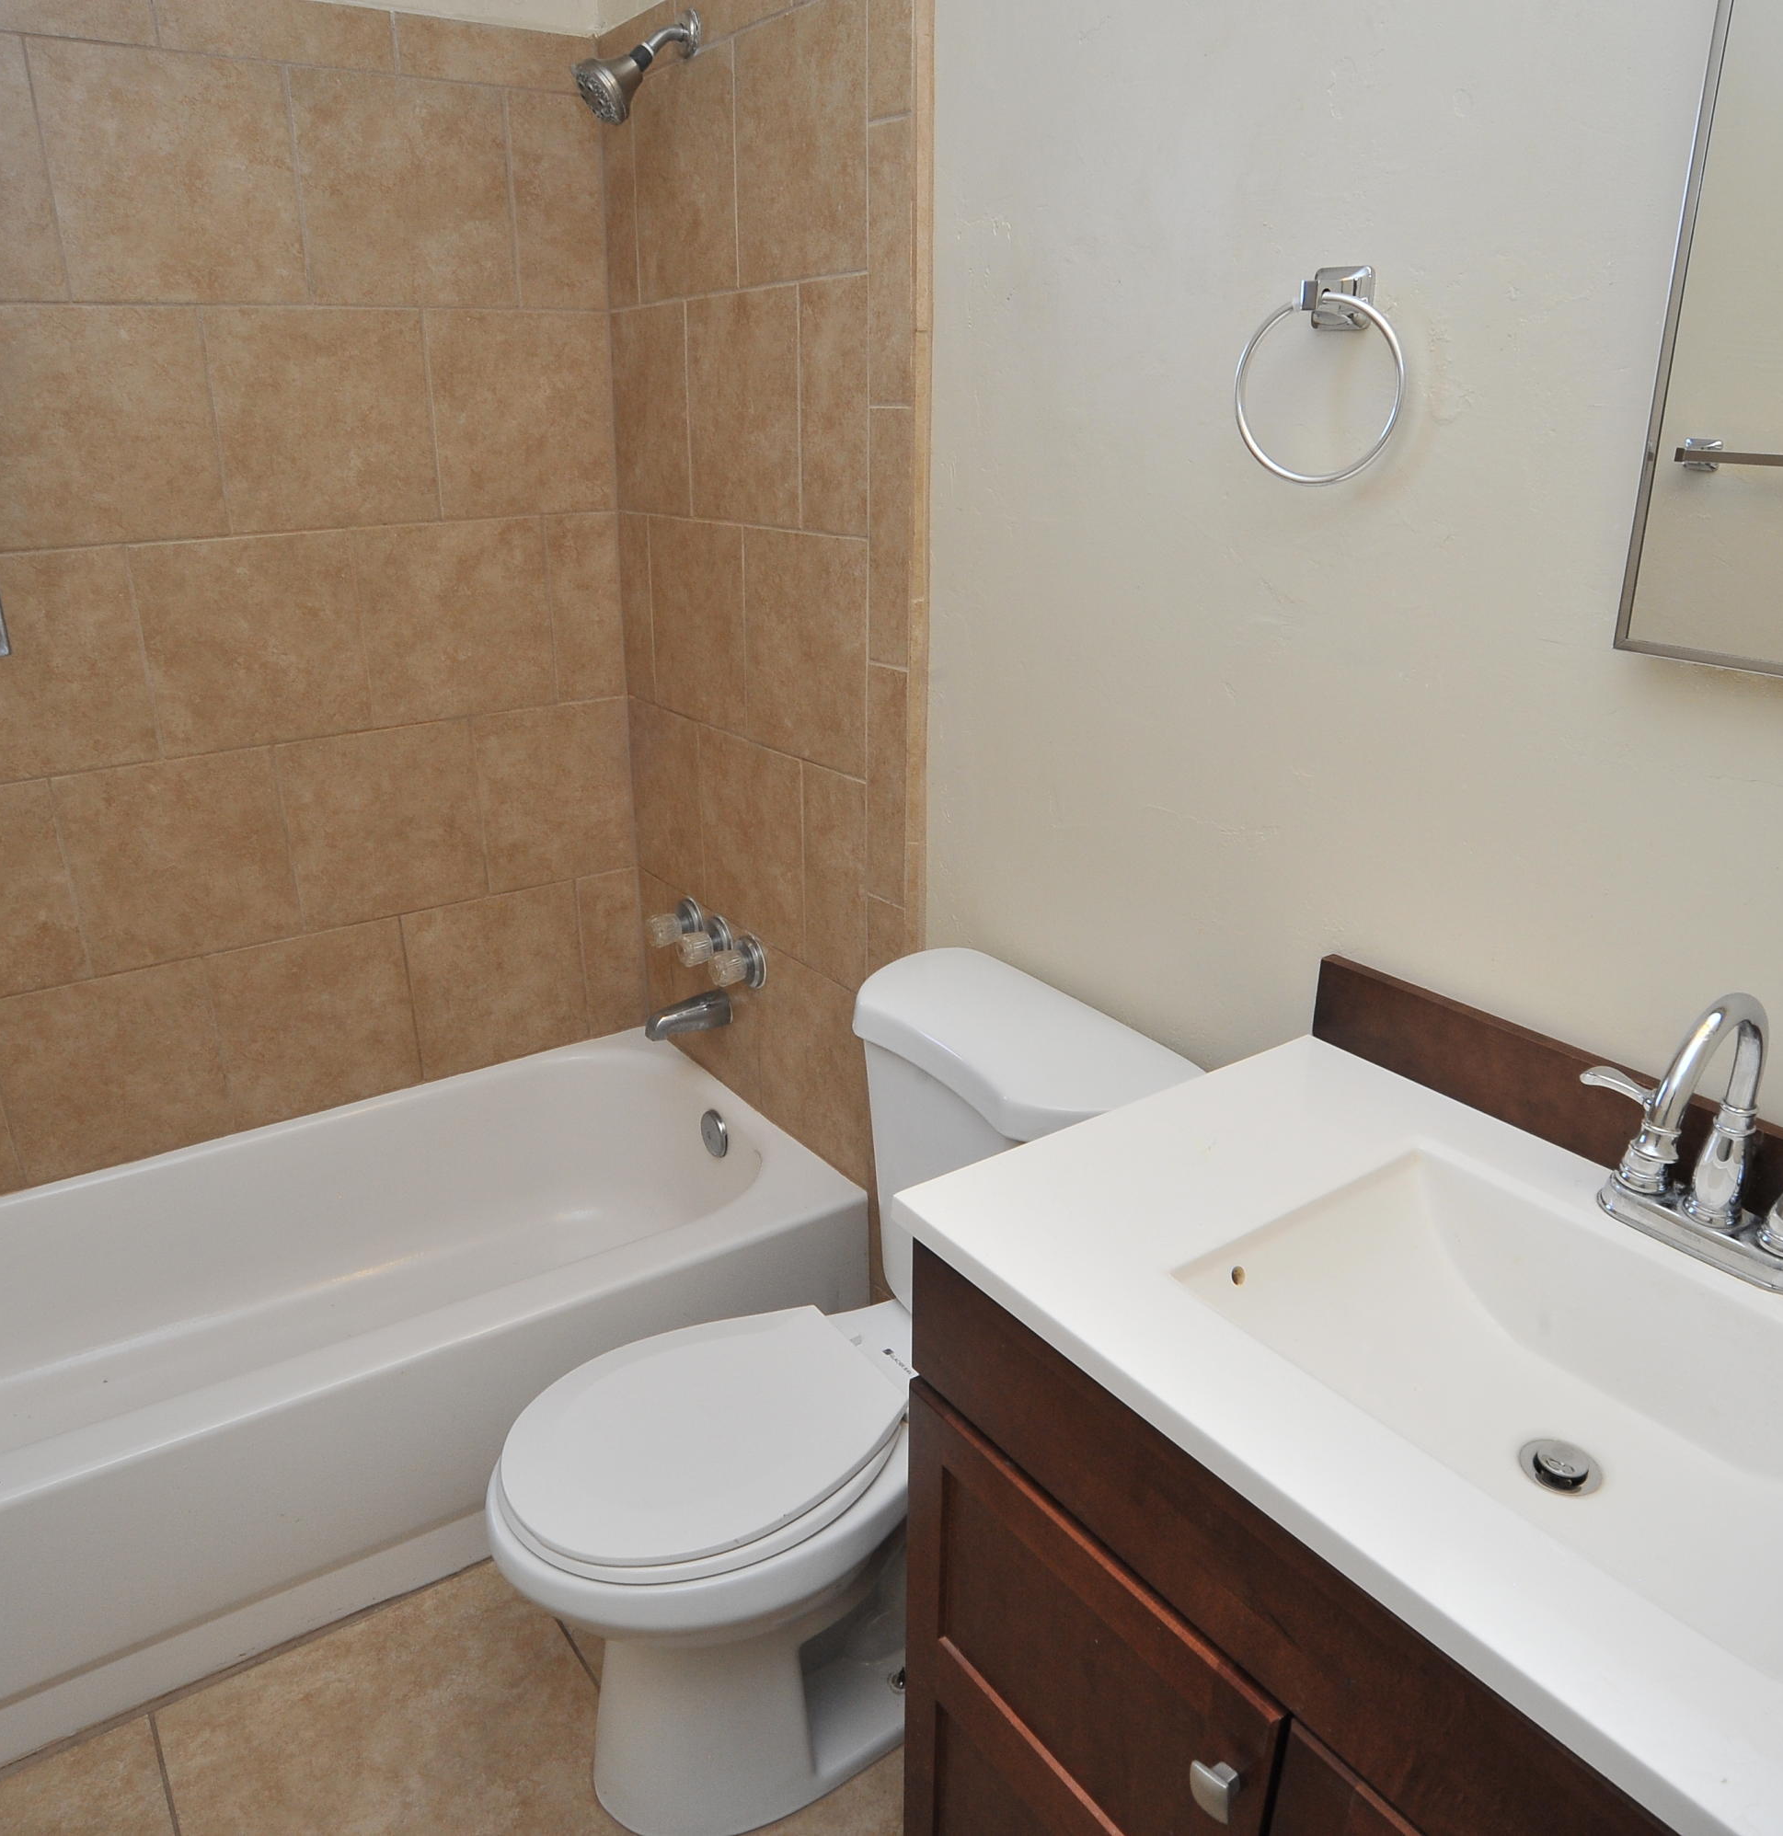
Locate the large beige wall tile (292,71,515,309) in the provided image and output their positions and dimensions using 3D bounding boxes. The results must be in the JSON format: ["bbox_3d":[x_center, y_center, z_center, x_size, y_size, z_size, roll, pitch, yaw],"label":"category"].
[{"bbox_3d":[-0.686,-1.029,1.971,0.304,0.304,0.010,-14,25,-33],"label":"large beige wall tile"}]

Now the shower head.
[{"bbox_3d":[-0.326,-1.095,1.768,0.170,0.143,0.076,-15,26,-33],"label":"shower head"}]

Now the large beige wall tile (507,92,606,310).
[{"bbox_3d":[-0.515,-1.080,2.092,0.130,0.298,0.010,-15,26,-33],"label":"large beige wall tile"}]

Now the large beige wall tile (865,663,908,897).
[{"bbox_3d":[-0.001,-0.170,1.794,0.010,0.304,0.087,-14,25,-33],"label":"large beige wall tile"}]

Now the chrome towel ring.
[{"bbox_3d":[0.356,-0.440,1.122,0.054,0.167,0.170,-15,26,-33],"label":"chrome towel ring"}]

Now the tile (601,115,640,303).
[{"bbox_3d":[-0.407,-1.075,2.068,0.010,0.306,0.126,-14,24,-33],"label":"tile"}]

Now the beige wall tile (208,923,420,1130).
[{"bbox_3d":[-0.922,0.164,2.226,0.305,0.298,0.010,-14,24,-33],"label":"beige wall tile"}]

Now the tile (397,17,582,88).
[{"bbox_3d":[-0.568,-1.237,1.979,0.296,0.076,0.010,-14,24,-33],"label":"tile"}]

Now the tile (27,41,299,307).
[{"bbox_3d":[-0.933,-0.966,1.807,0.304,0.304,0.010,-14,25,-33],"label":"tile"}]

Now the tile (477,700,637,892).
[{"bbox_3d":[-0.567,-0.209,2.358,0.275,0.305,0.010,-14,24,-33],"label":"tile"}]

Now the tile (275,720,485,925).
[{"bbox_3d":[-0.802,-0.149,2.200,0.305,0.305,0.010,-14,24,-33],"label":"tile"}]

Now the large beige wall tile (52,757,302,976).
[{"bbox_3d":[-1.052,-0.084,2.054,0.304,0.304,0.010,-14,25,-33],"label":"large beige wall tile"}]

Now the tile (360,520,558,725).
[{"bbox_3d":[-0.682,-0.467,2.189,0.304,0.304,0.010,-14,25,-33],"label":"tile"}]

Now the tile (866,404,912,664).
[{"bbox_3d":[0.001,-0.460,1.675,0.010,0.306,0.084,-14,24,-33],"label":"tile"}]

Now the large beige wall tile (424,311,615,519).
[{"bbox_3d":[-0.574,-0.780,2.151,0.287,0.304,0.010,-14,25,-33],"label":"large beige wall tile"}]

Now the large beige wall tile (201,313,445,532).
[{"bbox_3d":[-0.811,-0.718,1.981,0.305,0.306,0.010,-14,24,-33],"label":"large beige wall tile"}]

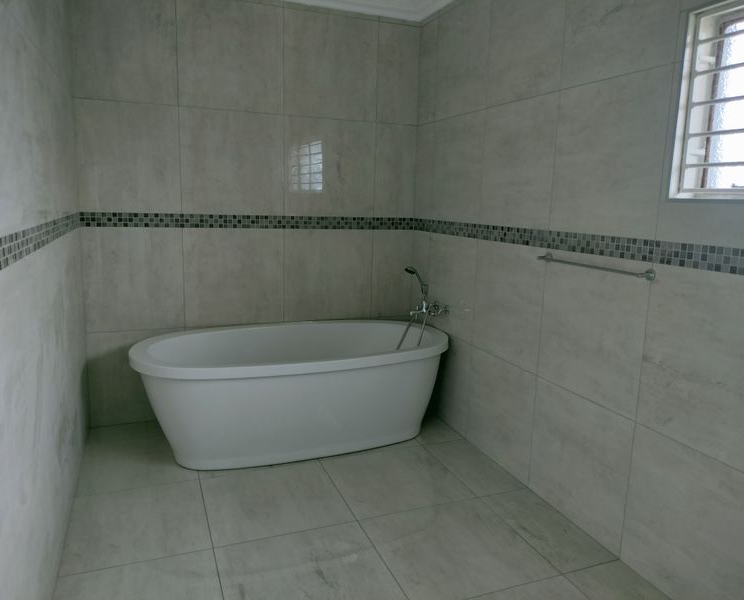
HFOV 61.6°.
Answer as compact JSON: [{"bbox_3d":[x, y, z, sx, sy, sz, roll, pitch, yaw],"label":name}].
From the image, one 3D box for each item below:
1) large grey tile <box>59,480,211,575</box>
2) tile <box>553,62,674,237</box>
[{"bbox_3d":[-0.974,0.926,2.604,0.529,0.010,0.603,-2,10,-22],"label":"large grey tile"},{"bbox_3d":[0.900,-0.552,2.442,0.013,0.599,0.614,-2,10,-20],"label":"tile"}]

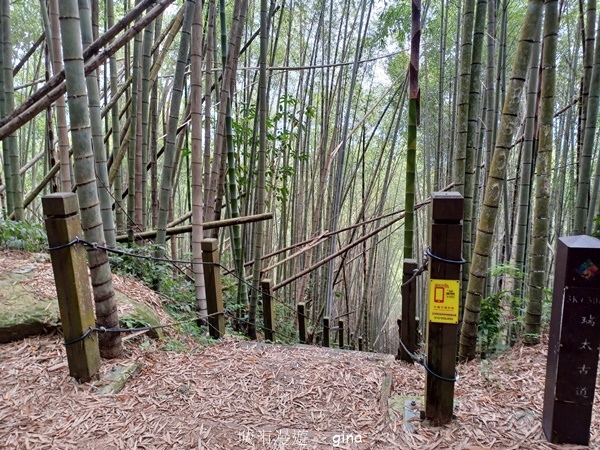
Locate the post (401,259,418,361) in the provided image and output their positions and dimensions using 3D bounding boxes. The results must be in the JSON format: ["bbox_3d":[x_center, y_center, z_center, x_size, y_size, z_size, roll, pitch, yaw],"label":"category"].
[{"bbox_3d":[1.146,0.907,4.535,0.125,1.097,0.125,2,12,17],"label":"post"}]

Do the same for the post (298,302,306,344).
[{"bbox_3d":[0.054,2.060,8.433,0.125,1.097,0.125,0,12,11],"label":"post"}]

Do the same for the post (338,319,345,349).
[{"bbox_3d":[1.159,3.147,11.969,0.125,1.097,0.125,0,12,11],"label":"post"}]

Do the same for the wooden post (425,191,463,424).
[{"bbox_3d":[0.683,0.403,2.072,0.125,1.097,0.125,1,12,14],"label":"wooden post"}]

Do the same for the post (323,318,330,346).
[{"bbox_3d":[0.640,2.708,10.201,0.125,1.097,0.125,0,12,11],"label":"post"}]

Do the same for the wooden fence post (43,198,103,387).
[{"bbox_3d":[-1.344,0.378,2.576,0.125,1.097,0.125,0,12,7],"label":"wooden fence post"}]

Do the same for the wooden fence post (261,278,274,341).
[{"bbox_3d":[-0.491,1.417,6.873,0.125,1.097,0.125,0,12,11],"label":"wooden fence post"}]

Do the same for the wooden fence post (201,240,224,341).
[{"bbox_3d":[-0.938,0.707,4.700,0.125,1.097,0.125,1,12,13],"label":"wooden fence post"}]

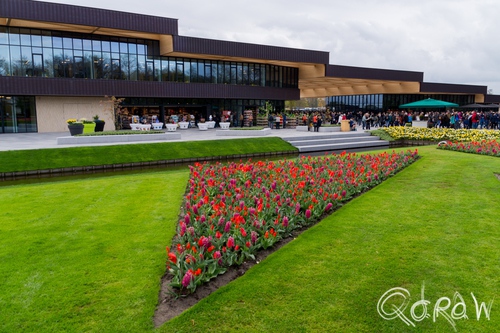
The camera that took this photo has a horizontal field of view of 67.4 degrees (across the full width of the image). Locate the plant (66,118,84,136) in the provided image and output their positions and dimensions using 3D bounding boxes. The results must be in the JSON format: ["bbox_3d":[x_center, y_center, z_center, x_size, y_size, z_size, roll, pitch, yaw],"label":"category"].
[{"bbox_3d":[-14.645,-3.294,31.500,1.400,1.420,1.350,-4,9,-25],"label":"plant"}]

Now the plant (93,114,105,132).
[{"bbox_3d":[-14.529,-4.129,36.000,1.150,1.580,1.150,-4,9,-22],"label":"plant"}]

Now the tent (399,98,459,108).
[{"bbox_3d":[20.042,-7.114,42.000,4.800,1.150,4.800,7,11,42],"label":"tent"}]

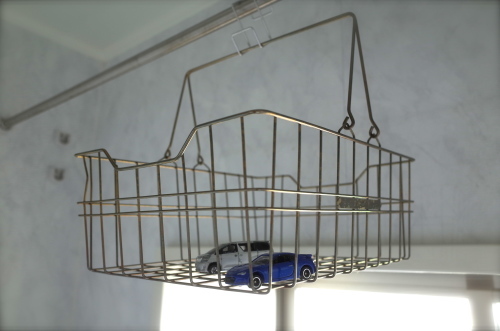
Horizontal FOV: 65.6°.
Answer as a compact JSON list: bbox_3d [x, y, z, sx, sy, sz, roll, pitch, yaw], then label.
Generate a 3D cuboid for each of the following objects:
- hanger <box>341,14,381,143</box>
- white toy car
[{"bbox_3d":[0.110,-0.092,0.391,0.015,0.127,0.067,-8,-11,40],"label":"hanger"},{"bbox_3d":[-0.014,0.085,0.362,0.073,0.028,0.029,1,-9,-19],"label":"white toy car"}]

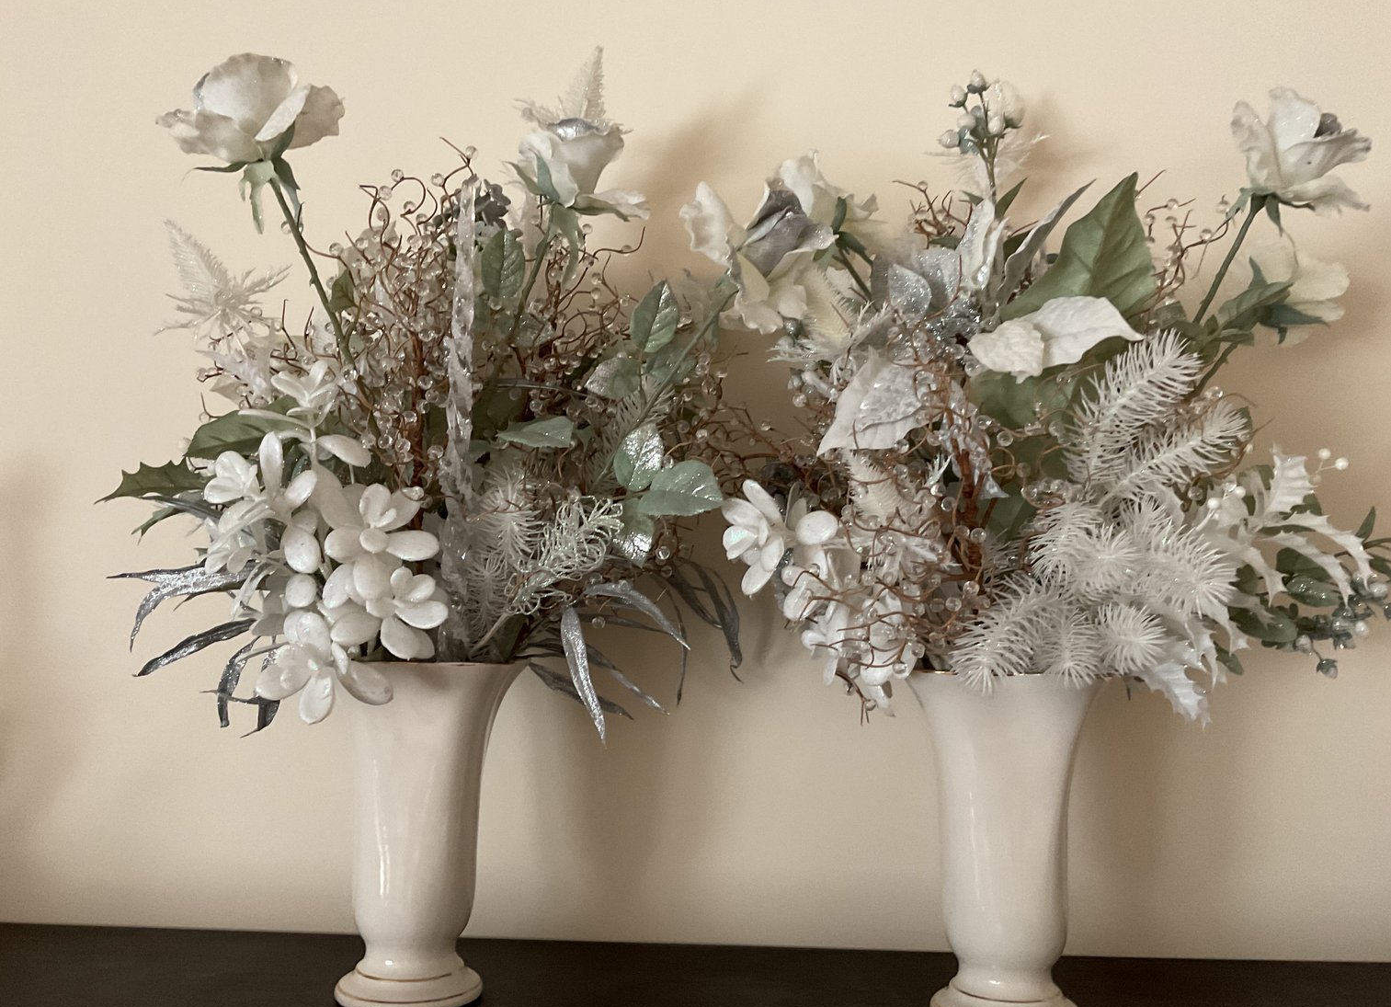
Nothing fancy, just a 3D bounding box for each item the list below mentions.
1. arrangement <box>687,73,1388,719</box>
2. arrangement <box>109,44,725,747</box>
[{"bbox_3d":[0.203,-0.069,0.693,0.422,0.396,0.280,1,-6,3],"label":"arrangement"},{"bbox_3d":[-0.167,-0.074,0.713,0.394,0.431,0.270,1,-6,3],"label":"arrangement"}]

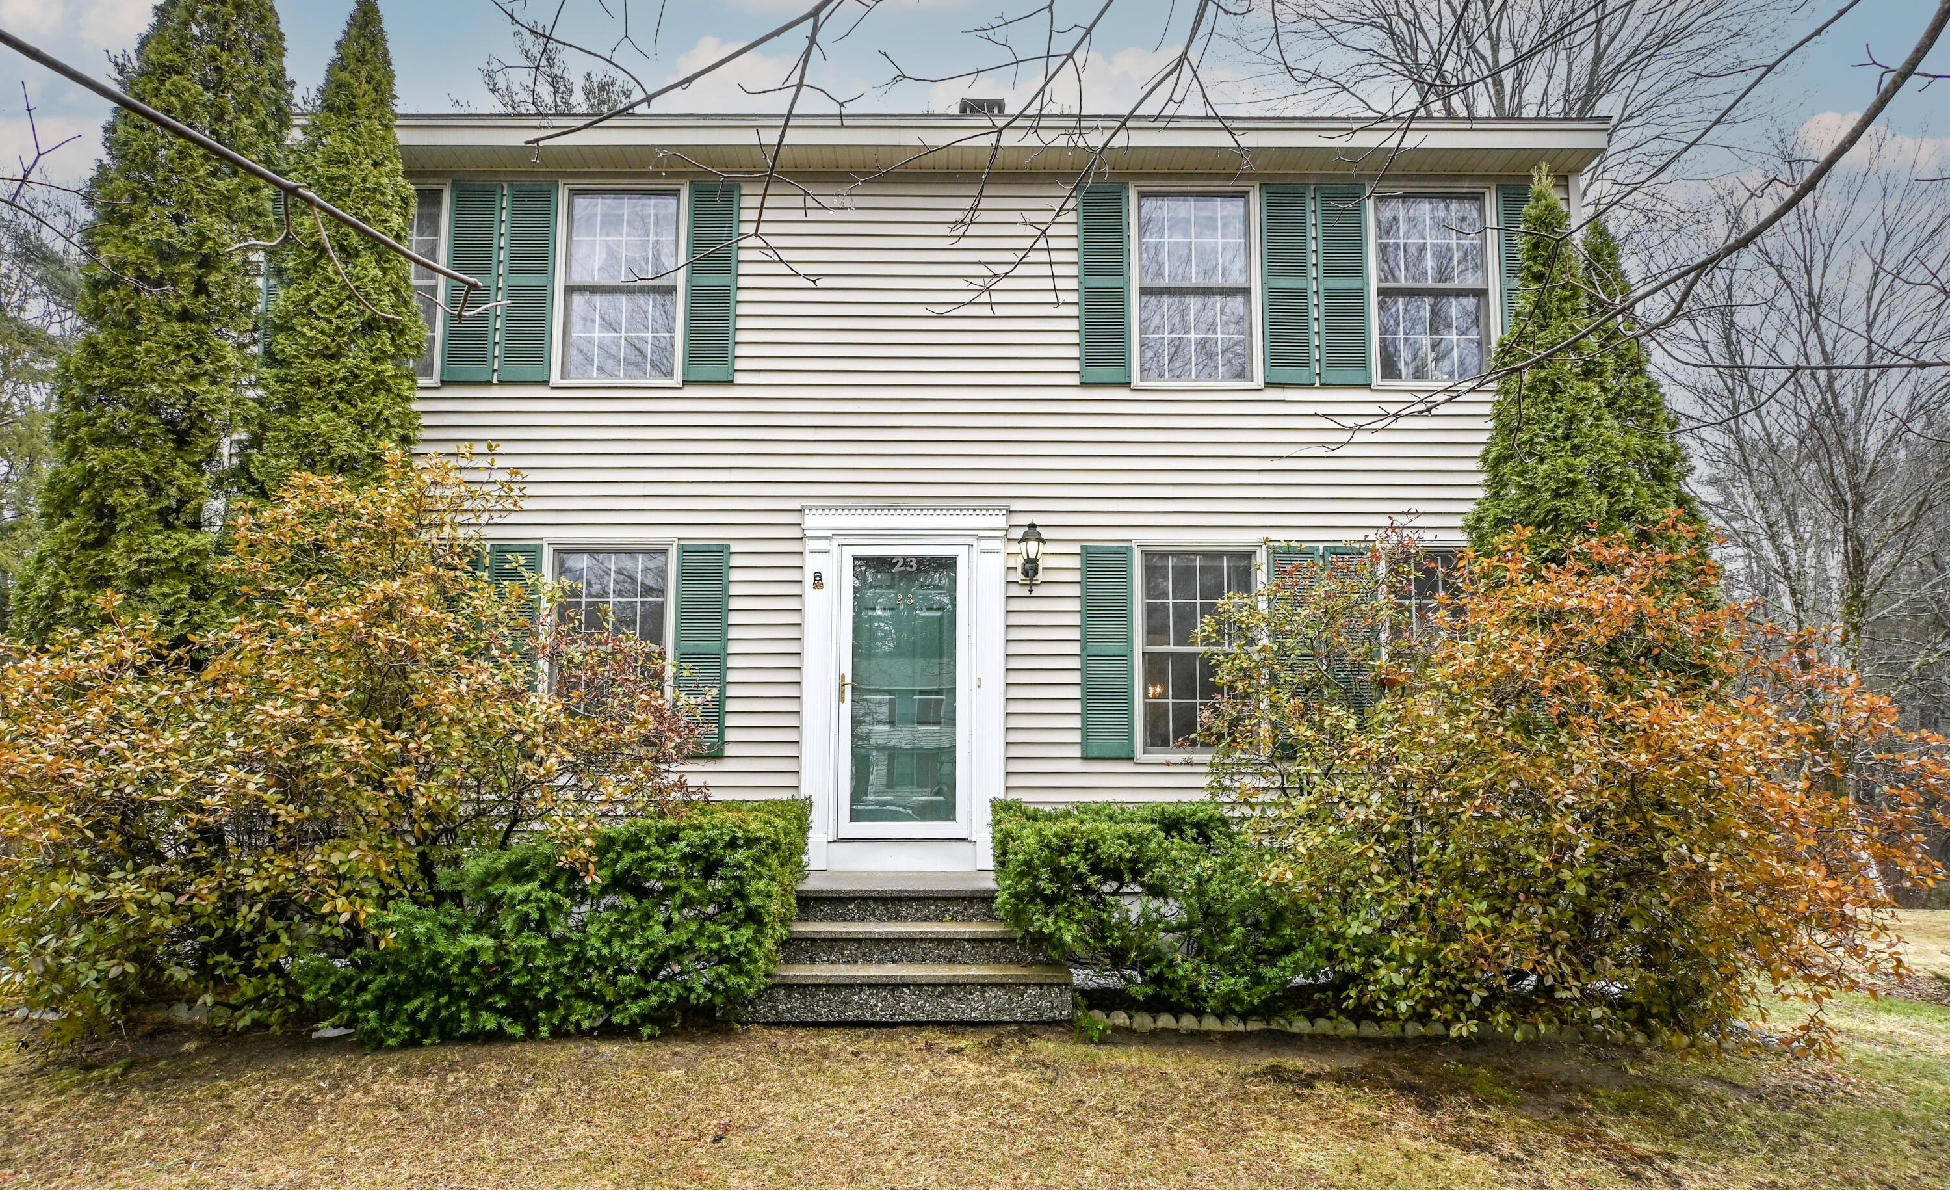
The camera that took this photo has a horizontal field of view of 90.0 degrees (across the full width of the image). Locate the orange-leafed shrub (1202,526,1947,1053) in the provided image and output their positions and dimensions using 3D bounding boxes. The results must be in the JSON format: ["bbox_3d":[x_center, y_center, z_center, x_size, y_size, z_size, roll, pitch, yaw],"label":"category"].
[{"bbox_3d":[3.384,0.984,5.782,4.050,2.840,1.850,0,-5,0],"label":"orange-leafed shrub"}]

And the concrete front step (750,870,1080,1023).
[{"bbox_3d":[-0.448,2.126,6.037,1.955,0.604,1.180,0,-5,0],"label":"concrete front step"}]

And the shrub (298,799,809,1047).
[{"bbox_3d":[-2.367,1.836,5.714,2.590,1.130,1.250,0,-5,0],"label":"shrub"}]

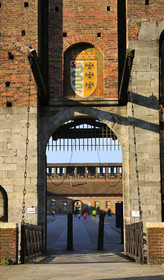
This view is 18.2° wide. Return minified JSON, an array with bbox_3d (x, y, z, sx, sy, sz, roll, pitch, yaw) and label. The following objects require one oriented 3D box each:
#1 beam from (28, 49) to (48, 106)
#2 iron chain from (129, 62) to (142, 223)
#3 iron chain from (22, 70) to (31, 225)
[{"bbox_3d":[-1.499,-2.097,17.750,0.260,0.280,3.961,0,-17,1],"label":"beam"},{"bbox_3d":[1.519,-0.162,14.700,0.090,5.245,0.090,-1,-27,0],"label":"iron chain"},{"bbox_3d":[-1.570,0.004,14.700,0.090,5.045,0.090,-1,-28,0],"label":"iron chain"}]

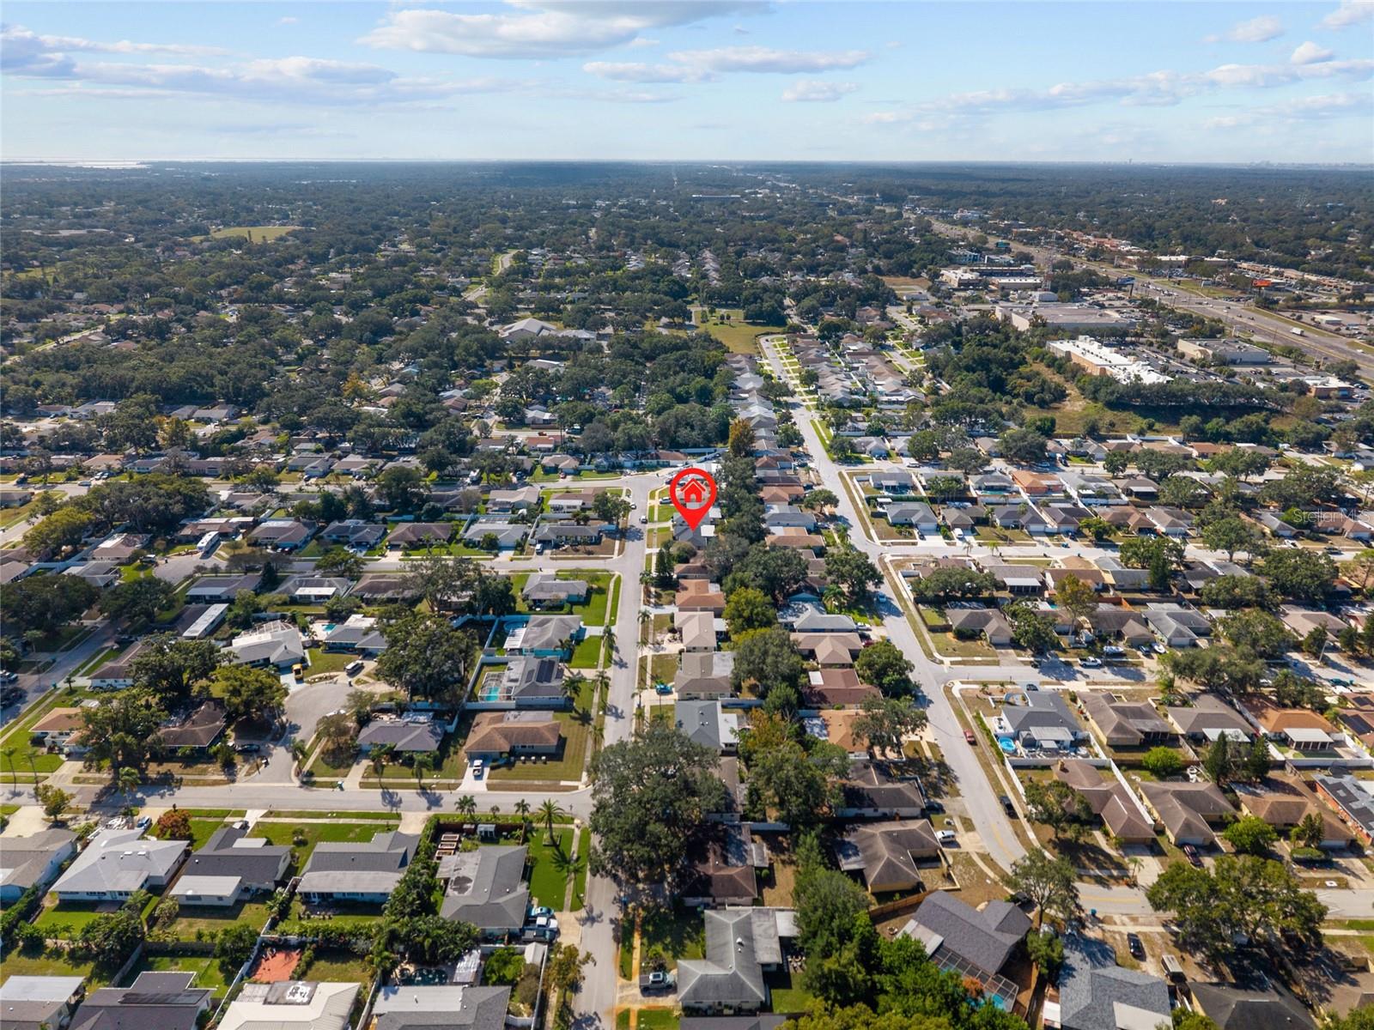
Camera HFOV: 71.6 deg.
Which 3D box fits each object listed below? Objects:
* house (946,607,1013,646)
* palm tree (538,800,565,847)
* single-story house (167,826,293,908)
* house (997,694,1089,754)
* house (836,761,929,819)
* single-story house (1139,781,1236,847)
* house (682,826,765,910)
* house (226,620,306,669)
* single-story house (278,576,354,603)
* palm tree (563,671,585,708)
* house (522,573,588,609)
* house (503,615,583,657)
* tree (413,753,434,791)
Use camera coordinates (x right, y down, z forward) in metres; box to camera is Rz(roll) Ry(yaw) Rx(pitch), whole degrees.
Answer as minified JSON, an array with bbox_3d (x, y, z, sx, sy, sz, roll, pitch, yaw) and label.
[{"bbox_3d":[80.242,29.948,261.503,15.400,4.600,16.400,0,21,0],"label":"house"},{"bbox_3d":[-25.666,58.537,180.244,5.000,7.600,5.000,0,21,0],"label":"palm tree"},{"bbox_3d":[-80.823,62.798,173.334,17.000,4.400,18.200,0,21,0],"label":"single-story house"},{"bbox_3d":[80.743,46.043,218.698,15.400,4.600,19.700,0,21,0],"label":"house"},{"bbox_3d":[37.792,55.107,194.180,17.200,4.600,15.600,0,21,0],"label":"house"},{"bbox_3d":[98.508,57.548,185.074,14.800,4.200,16.000,0,21,-1],"label":"single-story house"},{"bbox_3d":[5.660,62.712,173.505,13.200,4.700,19.200,0,21,-1],"label":"house"},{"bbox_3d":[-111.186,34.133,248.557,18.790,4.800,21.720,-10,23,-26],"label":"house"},{"bbox_3d":[-109.034,21.149,280.912,19.000,4.200,14.200,0,21,0],"label":"single-story house"},{"bbox_3d":[-27.082,42.021,225.673,5.400,6.600,5.400,0,21,0],"label":"palm tree"},{"bbox_3d":[-38.742,21.606,283.133,18.200,4.600,16.000,0,21,0],"label":"house"},{"bbox_3d":[-37.951,31.623,253.666,17.800,4.000,18.500,0,21,0],"label":"house"},{"bbox_3d":[-54.359,52.269,194.052,4.000,7.300,4.000,0,21,0],"label":"tree"}]

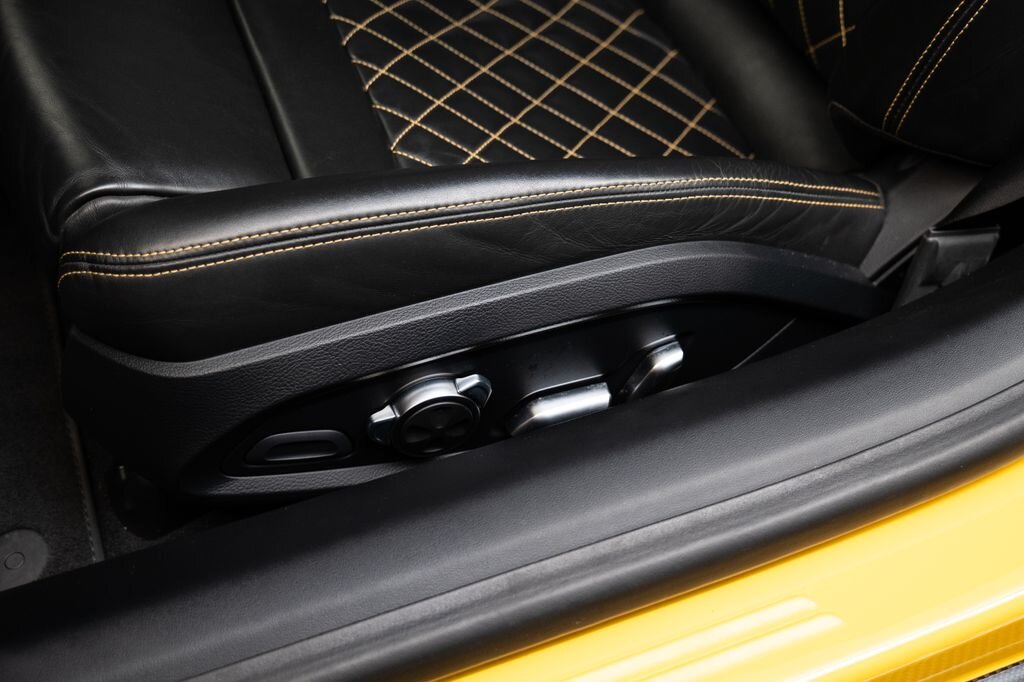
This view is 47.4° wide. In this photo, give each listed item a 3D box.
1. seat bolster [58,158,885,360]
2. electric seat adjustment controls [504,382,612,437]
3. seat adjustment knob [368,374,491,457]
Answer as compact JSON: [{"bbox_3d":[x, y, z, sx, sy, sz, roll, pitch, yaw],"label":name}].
[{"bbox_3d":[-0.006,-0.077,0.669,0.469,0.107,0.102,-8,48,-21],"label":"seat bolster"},{"bbox_3d":[0.028,0.042,0.689,0.058,0.021,0.020,-14,50,-14],"label":"electric seat adjustment controls"},{"bbox_3d":[-0.049,0.043,0.683,0.069,0.051,0.021,-14,50,-14],"label":"seat adjustment knob"}]

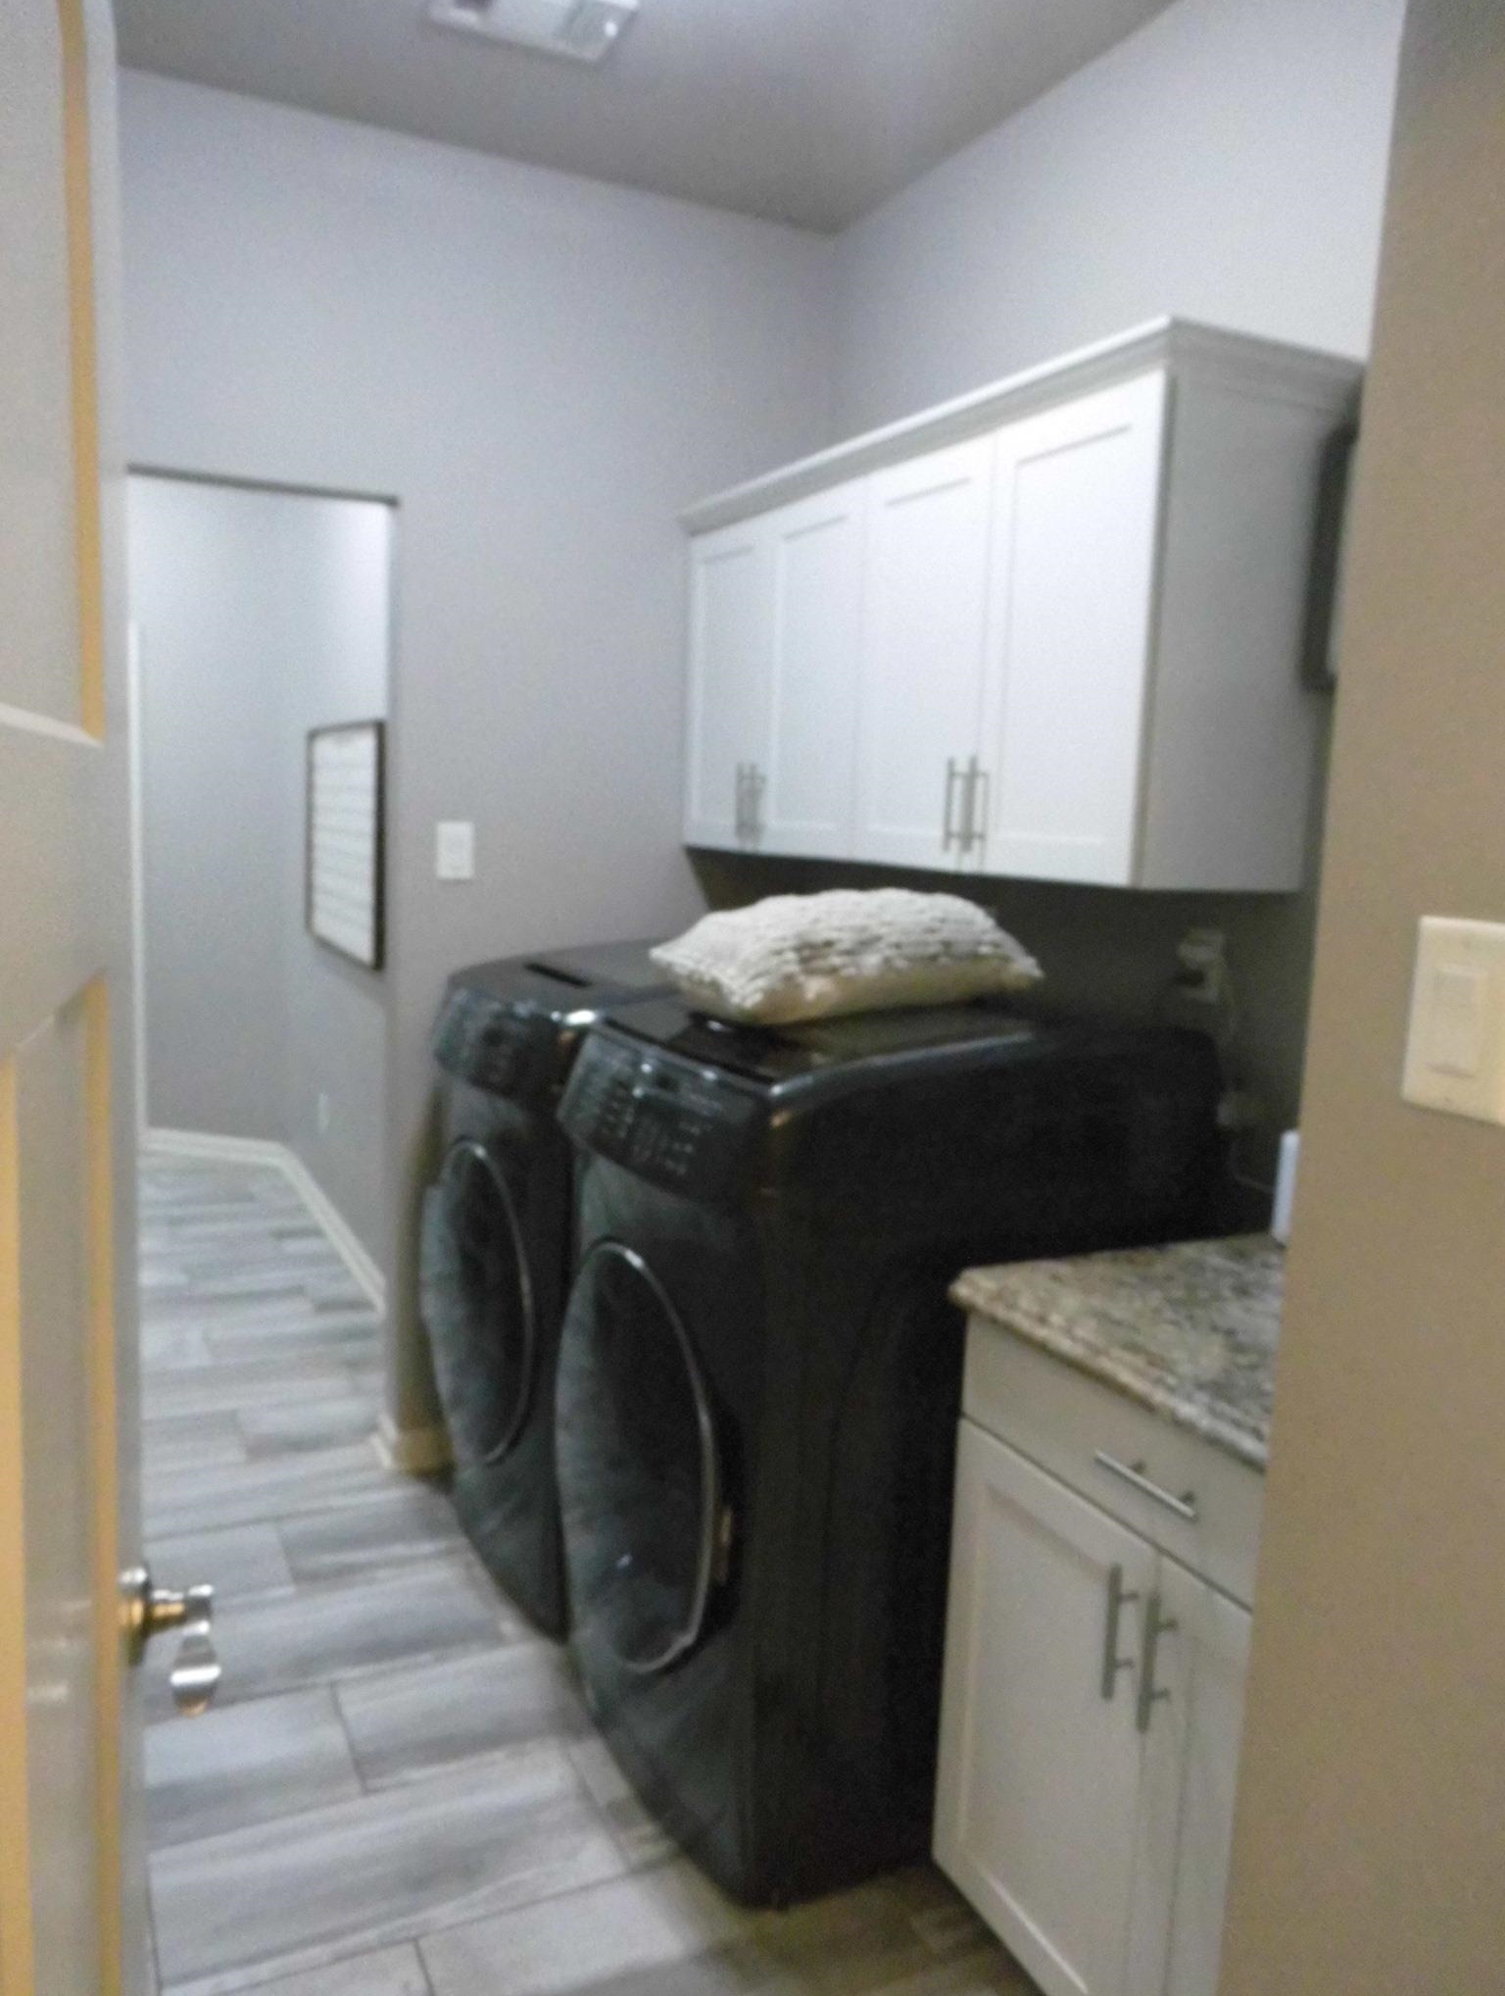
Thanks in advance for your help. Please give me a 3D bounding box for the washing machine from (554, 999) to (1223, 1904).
[{"bbox_3d":[0.169,0.601,2.366,0.861,1.178,0.681,-2,8,-27],"label":"washing machine"}]

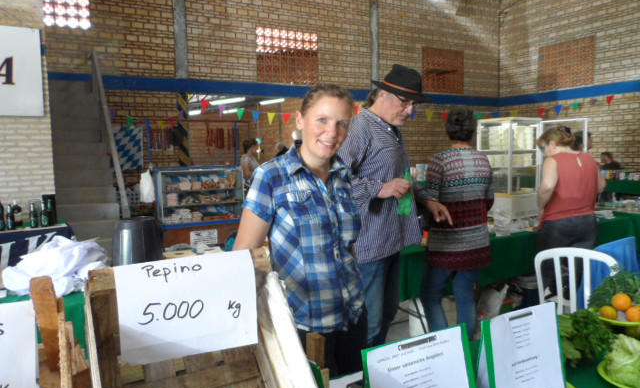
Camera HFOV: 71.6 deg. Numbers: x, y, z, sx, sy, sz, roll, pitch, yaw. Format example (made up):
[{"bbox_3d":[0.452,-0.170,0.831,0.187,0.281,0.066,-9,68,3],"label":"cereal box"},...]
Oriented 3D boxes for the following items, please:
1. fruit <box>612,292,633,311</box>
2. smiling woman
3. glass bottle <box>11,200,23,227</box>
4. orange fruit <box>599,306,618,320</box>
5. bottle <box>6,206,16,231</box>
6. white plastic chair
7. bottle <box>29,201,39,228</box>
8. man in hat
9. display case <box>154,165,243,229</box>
[{"bbox_3d":[1.219,0.434,1.790,0.070,0.069,0.070,-1,5,0],"label":"fruit"},{"bbox_3d":[-0.046,0.477,1.458,0.500,1.660,0.340,-5,6,-35],"label":"smiling woman"},{"bbox_3d":[-2.964,0.190,4.330,0.090,0.252,0.085,-1,5,0],"label":"glass bottle"},{"bbox_3d":[1.138,0.472,1.750,0.059,0.057,0.059,-1,5,0],"label":"orange fruit"},{"bbox_3d":[-2.885,0.218,4.150,0.062,0.238,0.062,-1,5,0],"label":"bottle"},{"bbox_3d":[1.458,0.764,2.413,0.460,0.860,0.510,0,5,9],"label":"white plastic chair"},{"bbox_3d":[-2.722,0.204,4.220,0.063,0.242,0.063,-1,5,0],"label":"bottle"},{"bbox_3d":[0.349,0.319,2.165,0.550,1.830,0.540,2,6,25],"label":"man in hat"},{"bbox_3d":[-1.757,0.030,6.365,1.100,0.740,0.660,-4,6,-28],"label":"display case"}]

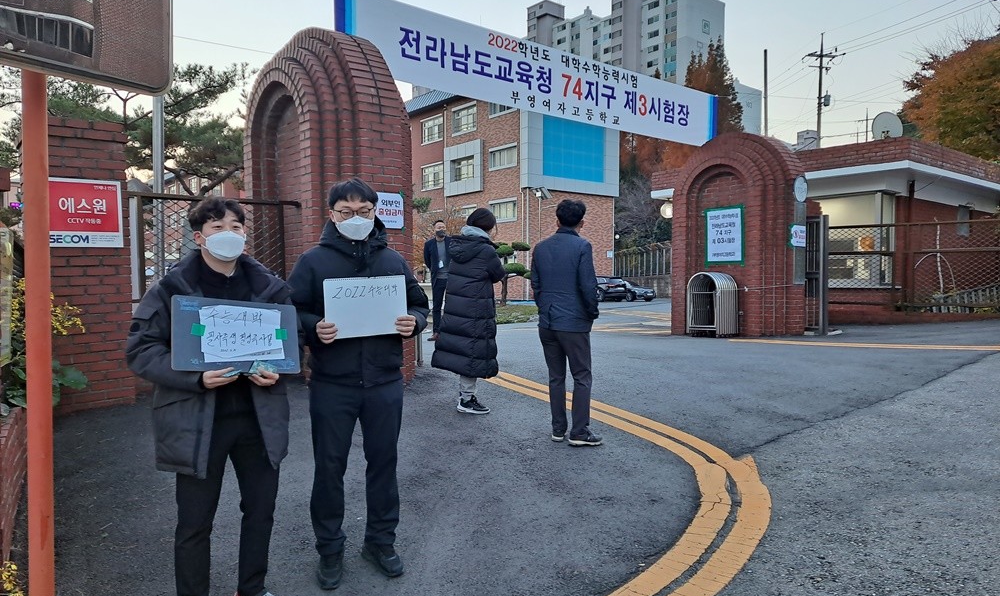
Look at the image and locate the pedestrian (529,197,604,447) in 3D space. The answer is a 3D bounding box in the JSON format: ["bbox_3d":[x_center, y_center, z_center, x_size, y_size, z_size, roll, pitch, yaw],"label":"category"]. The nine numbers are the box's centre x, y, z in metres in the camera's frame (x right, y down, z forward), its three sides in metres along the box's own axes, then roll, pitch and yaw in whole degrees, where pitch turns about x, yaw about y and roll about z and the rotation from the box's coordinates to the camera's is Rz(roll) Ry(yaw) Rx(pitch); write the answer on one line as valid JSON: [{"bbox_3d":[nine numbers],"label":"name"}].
[{"bbox_3d":[0.491,0.151,4.970,0.520,1.710,0.380,0,3,18],"label":"pedestrian"}]

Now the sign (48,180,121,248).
[{"bbox_3d":[-2.899,-0.587,4.820,0.490,0.475,0.020,-3,4,-45],"label":"sign"}]

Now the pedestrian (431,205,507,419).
[{"bbox_3d":[-0.248,0.098,5.450,0.460,1.600,0.500,-2,3,-32],"label":"pedestrian"}]

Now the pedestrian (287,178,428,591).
[{"bbox_3d":[-0.642,0.340,3.100,0.600,1.750,0.440,-1,3,-10],"label":"pedestrian"}]

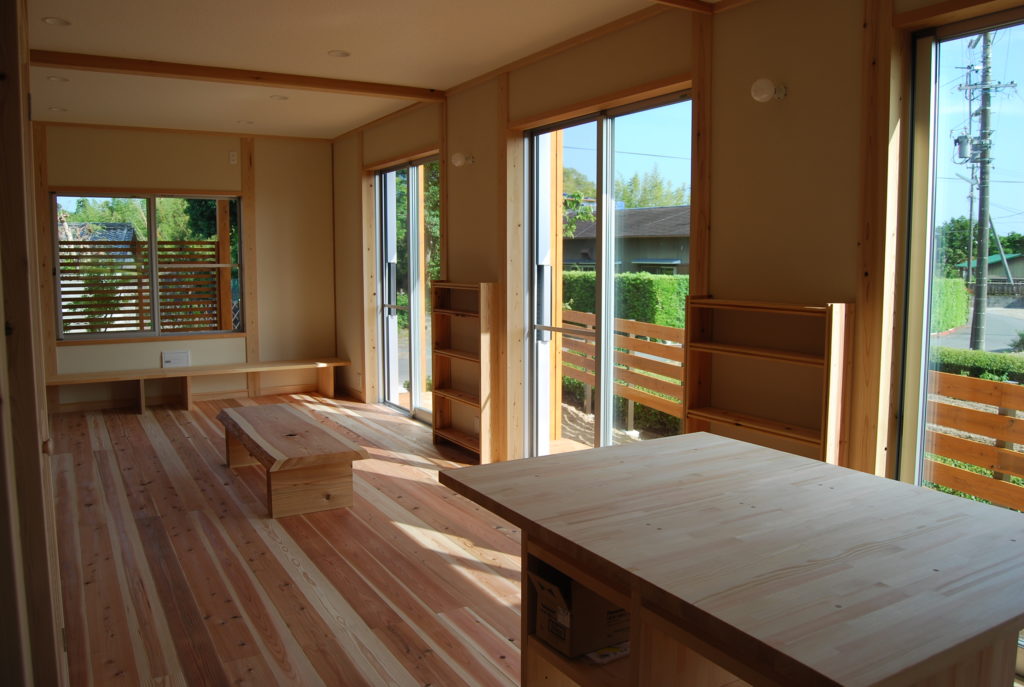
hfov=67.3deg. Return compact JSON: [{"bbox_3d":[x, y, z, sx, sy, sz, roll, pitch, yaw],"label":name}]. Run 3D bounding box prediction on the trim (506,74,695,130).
[{"bbox_3d":[0.461,-1.338,4.335,0.111,0.045,1.697,-4,7,-31],"label":"trim"}]

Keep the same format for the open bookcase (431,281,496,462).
[{"bbox_3d":[-0.344,0.186,5.547,0.150,1.220,0.790,-4,7,-29],"label":"open bookcase"}]

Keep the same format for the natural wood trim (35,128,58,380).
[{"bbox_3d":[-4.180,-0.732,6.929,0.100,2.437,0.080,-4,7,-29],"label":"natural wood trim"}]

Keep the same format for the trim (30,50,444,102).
[{"bbox_3d":[-1.669,-1.723,5.063,2.618,0.079,0.120,-4,7,-29],"label":"trim"}]

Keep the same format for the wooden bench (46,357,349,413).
[{"bbox_3d":[-2.952,0.395,7.412,2.720,0.355,0.450,-4,7,-29],"label":"wooden bench"}]

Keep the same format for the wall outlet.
[{"bbox_3d":[-3.272,0.160,7.495,0.258,0.165,0.040,-4,7,-29],"label":"wall outlet"}]

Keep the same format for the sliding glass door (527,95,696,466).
[{"bbox_3d":[0.525,-0.208,4.448,0.100,2.170,1.640,-4,7,-29],"label":"sliding glass door"}]

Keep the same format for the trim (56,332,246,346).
[{"bbox_3d":[-3.415,-0.044,7.371,1.717,0.045,0.081,-4,7,-31],"label":"trim"}]

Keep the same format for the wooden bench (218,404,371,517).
[{"bbox_3d":[-1.481,0.701,5.018,0.576,0.333,1.646,-4,7,-31],"label":"wooden bench"}]

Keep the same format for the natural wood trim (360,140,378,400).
[{"bbox_3d":[-1.416,-0.727,7.568,0.121,2.636,0.121,-4,7,-31],"label":"natural wood trim"}]

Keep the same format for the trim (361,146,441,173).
[{"bbox_3d":[-0.953,-1.600,6.680,0.101,0.051,1.697,-4,7,-31],"label":"trim"}]

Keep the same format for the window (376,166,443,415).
[{"bbox_3d":[-0.883,-0.464,6.860,0.101,2.252,1.677,-4,7,-31],"label":"window"}]

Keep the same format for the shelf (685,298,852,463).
[{"bbox_3d":[1.021,0.436,3.176,0.150,1.220,0.770,-4,7,-29],"label":"shelf"}]

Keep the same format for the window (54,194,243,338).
[{"bbox_3d":[-3.439,-0.737,7.381,1.630,1.330,0.100,-4,7,-29],"label":"window"}]

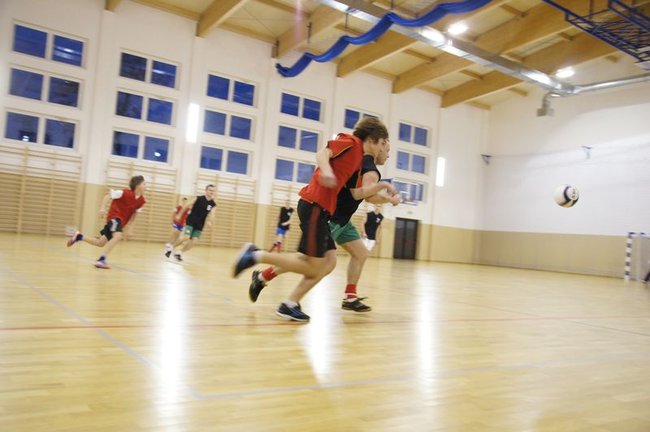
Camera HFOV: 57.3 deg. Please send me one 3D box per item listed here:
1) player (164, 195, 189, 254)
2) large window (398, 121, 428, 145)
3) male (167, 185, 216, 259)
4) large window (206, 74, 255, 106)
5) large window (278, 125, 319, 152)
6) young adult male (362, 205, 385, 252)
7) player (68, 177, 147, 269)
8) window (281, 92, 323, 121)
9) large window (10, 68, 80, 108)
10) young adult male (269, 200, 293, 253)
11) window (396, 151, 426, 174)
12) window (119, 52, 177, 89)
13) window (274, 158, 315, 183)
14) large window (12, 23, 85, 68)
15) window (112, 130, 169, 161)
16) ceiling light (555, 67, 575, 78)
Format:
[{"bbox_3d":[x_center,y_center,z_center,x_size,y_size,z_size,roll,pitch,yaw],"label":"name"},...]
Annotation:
[{"bbox_3d":[-4.510,0.235,18.200,0.620,1.570,0.650,6,-2,-32],"label":"player"},{"bbox_3d":[4.721,-4.366,31.728,2.250,0.970,0.140,6,-3,-36],"label":"large window"},{"bbox_3d":[-2.590,0.146,11.635,0.750,1.480,0.580,3,-3,37],"label":"male"},{"bbox_3d":[-3.973,-5.350,25.370,2.250,0.970,0.140,6,-3,-36],"label":"large window"},{"bbox_3d":[-1.233,-3.593,27.938,2.296,0.965,0.150,6,-3,-36],"label":"large window"},{"bbox_3d":[1.101,0.496,14.400,0.580,1.740,0.500,6,-2,-25],"label":"young adult male"},{"bbox_3d":[-3.031,0.057,8.258,0.950,1.310,0.570,4,-2,18],"label":"player"},{"bbox_3d":[-1.075,-5.022,27.489,2.250,0.970,0.140,6,-3,-36],"label":"window"},{"bbox_3d":[-10.067,-4.593,21.405,2.296,0.965,0.150,6,-3,-36],"label":"large window"},{"bbox_3d":[-1.376,0.398,18.200,0.600,1.700,0.580,3,-3,45],"label":"young adult male"},{"bbox_3d":[4.593,-2.868,31.672,2.250,0.970,0.140,6,-3,-36],"label":"window"},{"bbox_3d":[-6.996,-5.786,23.644,2.296,0.965,0.150,6,-3,-36],"label":"window"},{"bbox_3d":[-1.360,-2.067,27.875,2.296,0.965,0.150,6,-3,-36],"label":"window"},{"bbox_3d":[-9.940,-6.119,21.467,2.296,0.965,0.150,6,-3,-36],"label":"large window"},{"bbox_3d":[-7.128,-2.681,23.140,2.250,0.970,0.140,6,-3,-36],"label":"window"},{"bbox_3d":[11.241,-6.721,27.878,0.450,0.200,0.900,6,-3,-36],"label":"ceiling light"}]

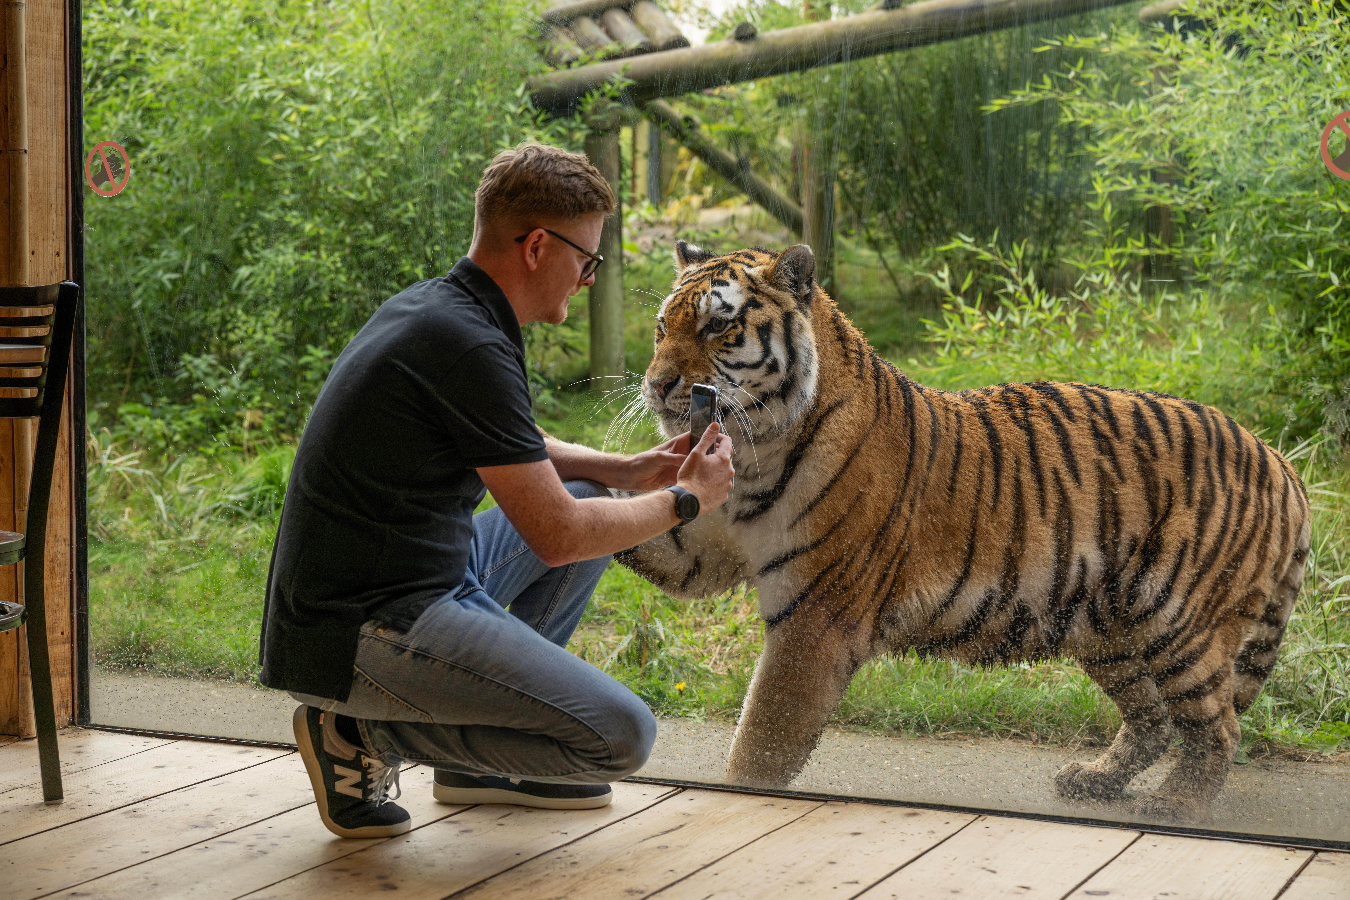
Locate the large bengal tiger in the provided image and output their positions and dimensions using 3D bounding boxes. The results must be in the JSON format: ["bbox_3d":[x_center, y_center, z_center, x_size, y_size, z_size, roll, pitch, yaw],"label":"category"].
[{"bbox_3d":[0.507,0.145,4.030,1.330,1.015,0.487,-1,4,-16],"label":"large bengal tiger"}]

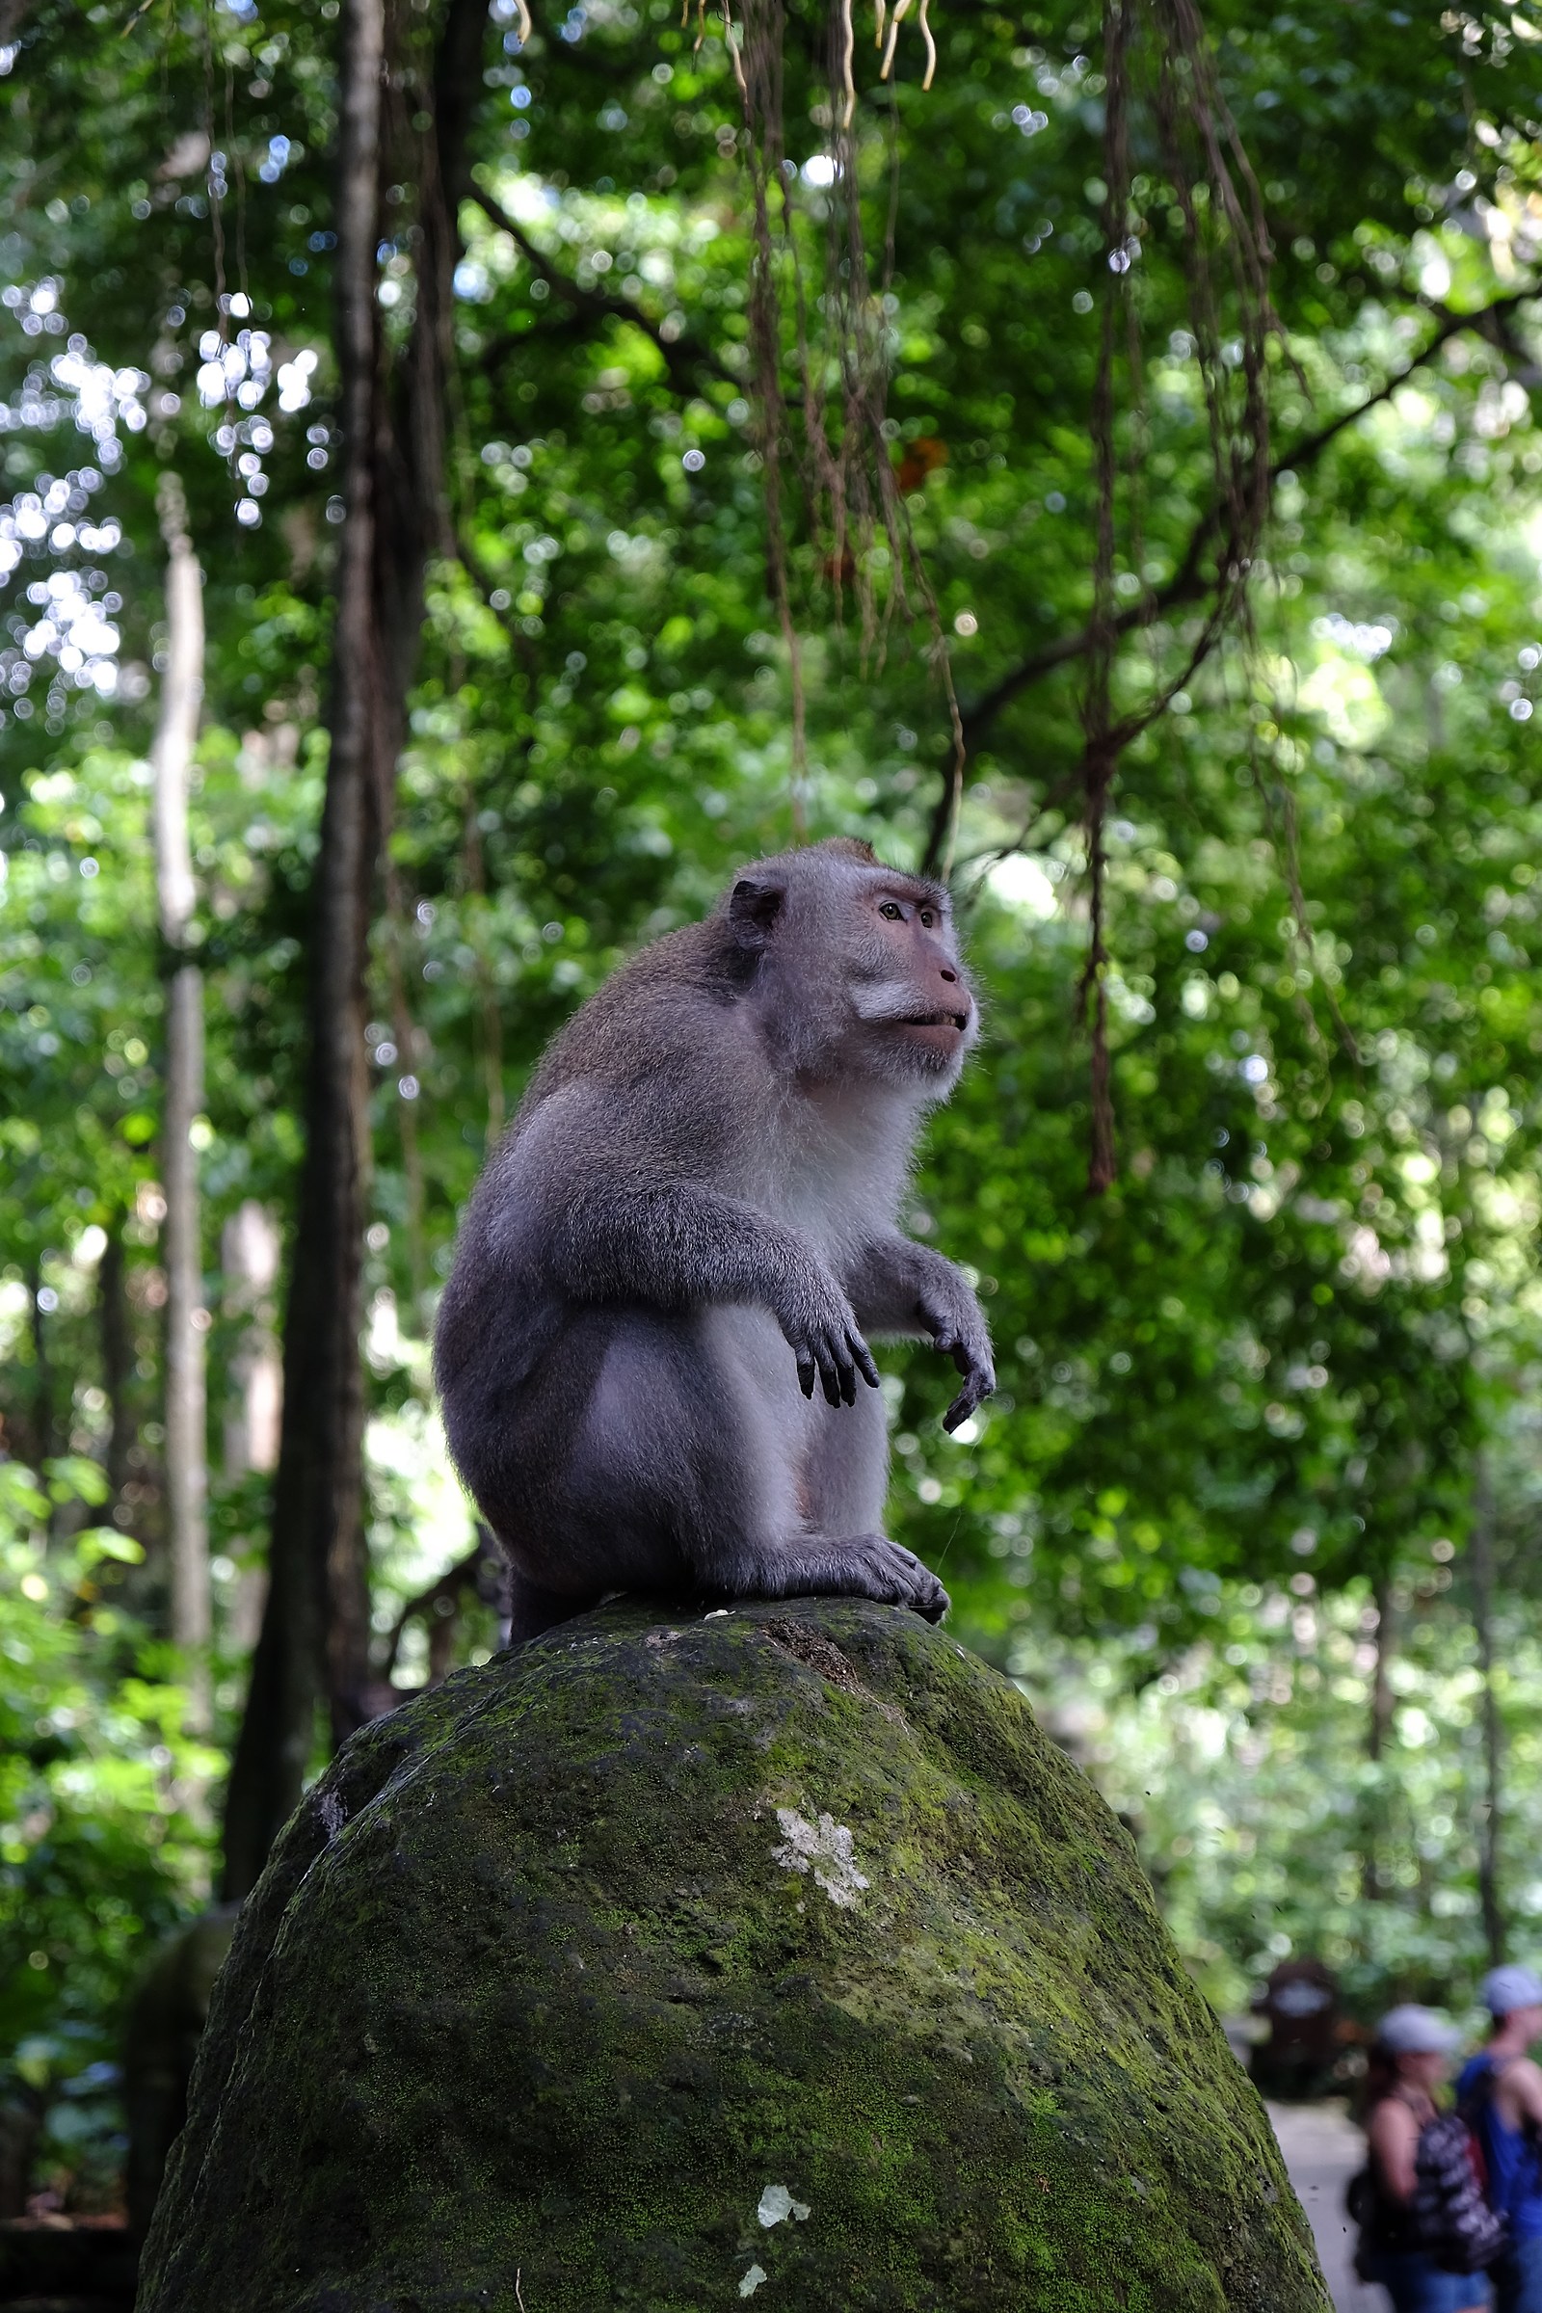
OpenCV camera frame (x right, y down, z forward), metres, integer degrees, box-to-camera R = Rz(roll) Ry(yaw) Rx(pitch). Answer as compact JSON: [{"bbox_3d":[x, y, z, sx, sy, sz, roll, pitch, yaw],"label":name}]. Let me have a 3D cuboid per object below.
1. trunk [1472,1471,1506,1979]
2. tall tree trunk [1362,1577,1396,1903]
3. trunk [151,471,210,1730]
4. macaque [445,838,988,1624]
[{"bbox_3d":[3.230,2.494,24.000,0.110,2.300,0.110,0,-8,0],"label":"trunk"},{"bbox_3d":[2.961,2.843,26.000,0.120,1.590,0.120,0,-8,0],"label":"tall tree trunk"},{"bbox_3d":[-2.214,-0.249,20.000,0.160,4.780,0.160,0,-8,0],"label":"trunk"},{"bbox_3d":[-0.032,0.046,3.100,0.310,0.450,0.250,-4,-10,25],"label":"macaque"}]

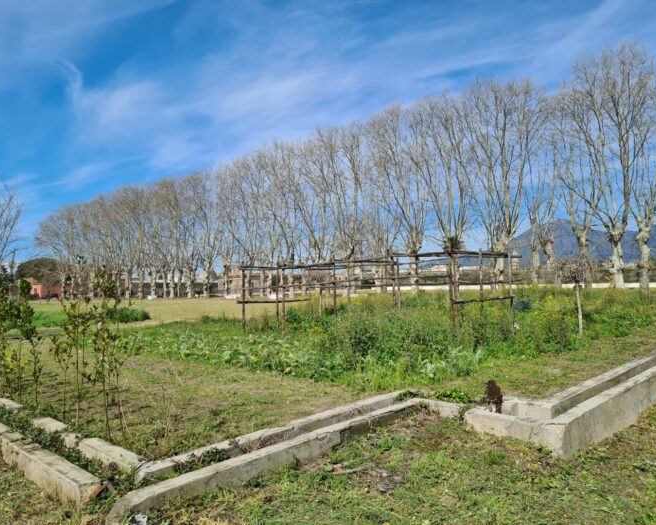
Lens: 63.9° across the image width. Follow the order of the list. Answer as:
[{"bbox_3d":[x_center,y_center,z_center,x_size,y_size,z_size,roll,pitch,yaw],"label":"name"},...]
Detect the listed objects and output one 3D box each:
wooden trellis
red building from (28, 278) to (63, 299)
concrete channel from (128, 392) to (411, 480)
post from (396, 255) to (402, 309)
[{"bbox_3d":[1.098,0.975,15.504,3.000,2.150,8.000,0,-3,-45],"label":"wooden trellis"},{"bbox_3d":[-72.532,6.676,135.000,7.000,4.800,6.000,0,-3,-45],"label":"red building"},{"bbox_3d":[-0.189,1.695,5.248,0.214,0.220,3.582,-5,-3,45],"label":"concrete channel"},{"bbox_3d":[2.254,0.925,16.363,0.065,2.150,0.065,0,-3,-45],"label":"post"}]

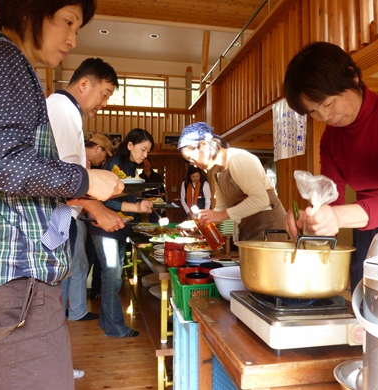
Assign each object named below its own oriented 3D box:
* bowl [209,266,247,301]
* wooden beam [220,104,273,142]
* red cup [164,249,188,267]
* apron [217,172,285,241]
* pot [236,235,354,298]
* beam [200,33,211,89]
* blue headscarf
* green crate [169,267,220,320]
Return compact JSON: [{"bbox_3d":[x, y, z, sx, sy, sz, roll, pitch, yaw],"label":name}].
[{"bbox_3d":[0.209,0.319,1.267,0.260,0.112,0.260,0,-2,0],"label":"bowl"},{"bbox_3d":[0.910,-1.018,5.779,0.160,0.220,2.500,0,-2,-12],"label":"wooden beam"},{"bbox_3d":[-0.068,0.323,1.922,0.113,0.085,0.113,0,-2,0],"label":"red cup"},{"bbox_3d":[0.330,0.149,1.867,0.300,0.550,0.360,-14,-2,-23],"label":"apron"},{"bbox_3d":[0.285,0.185,1.026,0.320,0.160,0.345,0,-2,0],"label":"pot"},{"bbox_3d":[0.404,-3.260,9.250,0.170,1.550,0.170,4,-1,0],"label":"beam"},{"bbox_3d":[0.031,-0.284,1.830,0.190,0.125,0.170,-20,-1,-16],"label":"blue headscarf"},{"bbox_3d":[0.072,0.410,1.590,0.280,0.128,0.400,0,-2,-13],"label":"green crate"}]

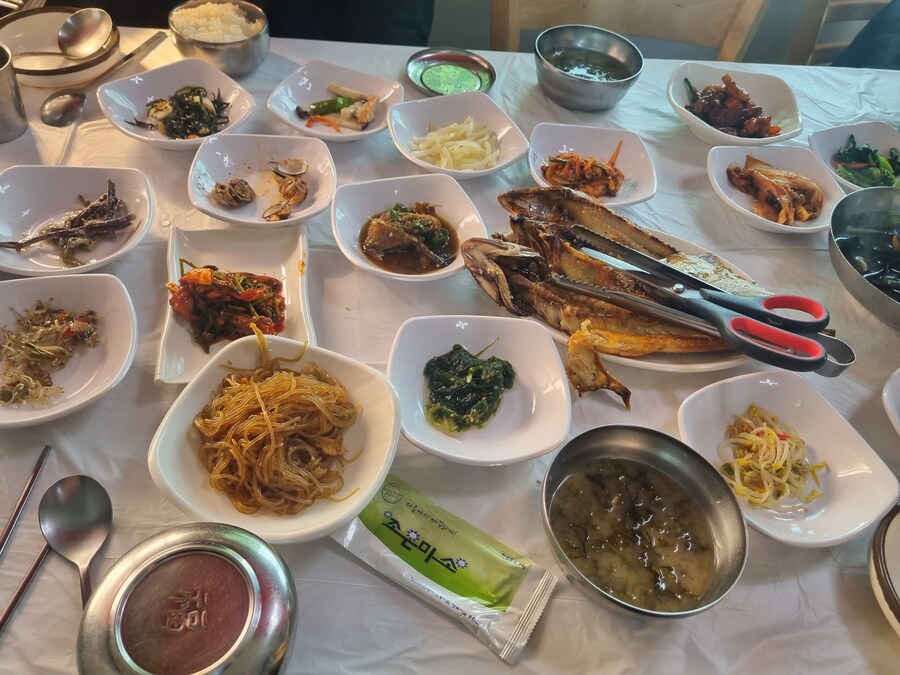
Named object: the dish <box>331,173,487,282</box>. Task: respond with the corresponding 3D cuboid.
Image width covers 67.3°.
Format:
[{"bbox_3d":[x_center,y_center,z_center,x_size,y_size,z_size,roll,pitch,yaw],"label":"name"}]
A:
[{"bbox_3d":[-0.036,-0.093,0.603,0.130,0.038,0.130,-12,53,-18],"label":"dish"}]

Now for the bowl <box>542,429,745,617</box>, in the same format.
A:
[{"bbox_3d":[0.120,0.127,0.447,0.127,0.058,0.127,4,50,-4],"label":"bowl"}]

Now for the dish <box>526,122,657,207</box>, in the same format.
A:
[{"bbox_3d":[0.144,-0.169,0.711,0.130,0.035,0.130,4,50,-4],"label":"dish"}]

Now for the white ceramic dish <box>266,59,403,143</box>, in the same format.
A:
[{"bbox_3d":[-0.124,-0.245,0.741,0.131,0.033,0.135,20,51,9],"label":"white ceramic dish"}]

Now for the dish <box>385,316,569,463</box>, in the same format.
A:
[{"bbox_3d":[0.021,0.040,0.498,0.130,0.038,0.130,0,50,-8],"label":"dish"}]

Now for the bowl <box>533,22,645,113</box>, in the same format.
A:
[{"bbox_3d":[0.164,-0.320,0.823,0.129,0.058,0.129,9,50,0],"label":"bowl"}]

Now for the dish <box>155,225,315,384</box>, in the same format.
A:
[{"bbox_3d":[-0.173,-0.030,0.560,0.118,0.027,0.170,-5,51,-11],"label":"dish"}]

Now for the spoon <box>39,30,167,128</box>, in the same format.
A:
[{"bbox_3d":[-0.372,-0.291,0.735,0.043,0.020,0.196,21,50,10],"label":"spoon"}]

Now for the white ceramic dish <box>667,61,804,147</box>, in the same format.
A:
[{"bbox_3d":[0.327,-0.261,0.803,0.155,0.045,0.155,9,50,1],"label":"white ceramic dish"}]

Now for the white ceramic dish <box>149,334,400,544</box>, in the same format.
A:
[{"bbox_3d":[-0.110,0.068,0.451,0.141,0.045,0.141,19,50,8],"label":"white ceramic dish"}]

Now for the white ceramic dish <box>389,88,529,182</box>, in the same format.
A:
[{"bbox_3d":[0.008,-0.201,0.702,0.130,0.038,0.130,-19,55,-22],"label":"white ceramic dish"}]

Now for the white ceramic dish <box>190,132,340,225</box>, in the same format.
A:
[{"bbox_3d":[-0.169,-0.138,0.622,0.130,0.038,0.130,-3,50,-11],"label":"white ceramic dish"}]

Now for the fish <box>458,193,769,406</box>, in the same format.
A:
[{"bbox_3d":[0.139,-0.037,0.581,0.264,0.055,0.208,20,51,9],"label":"fish"}]

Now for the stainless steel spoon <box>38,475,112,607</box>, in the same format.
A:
[{"bbox_3d":[-0.201,0.161,0.375,0.043,0.020,0.203,-14,53,-19],"label":"stainless steel spoon"}]

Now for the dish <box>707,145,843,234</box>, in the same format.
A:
[{"bbox_3d":[0.342,-0.148,0.717,0.140,0.036,0.134,-4,51,-10],"label":"dish"}]

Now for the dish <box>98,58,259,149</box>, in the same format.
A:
[{"bbox_3d":[-0.271,-0.228,0.684,0.130,0.038,0.130,39,55,23],"label":"dish"}]

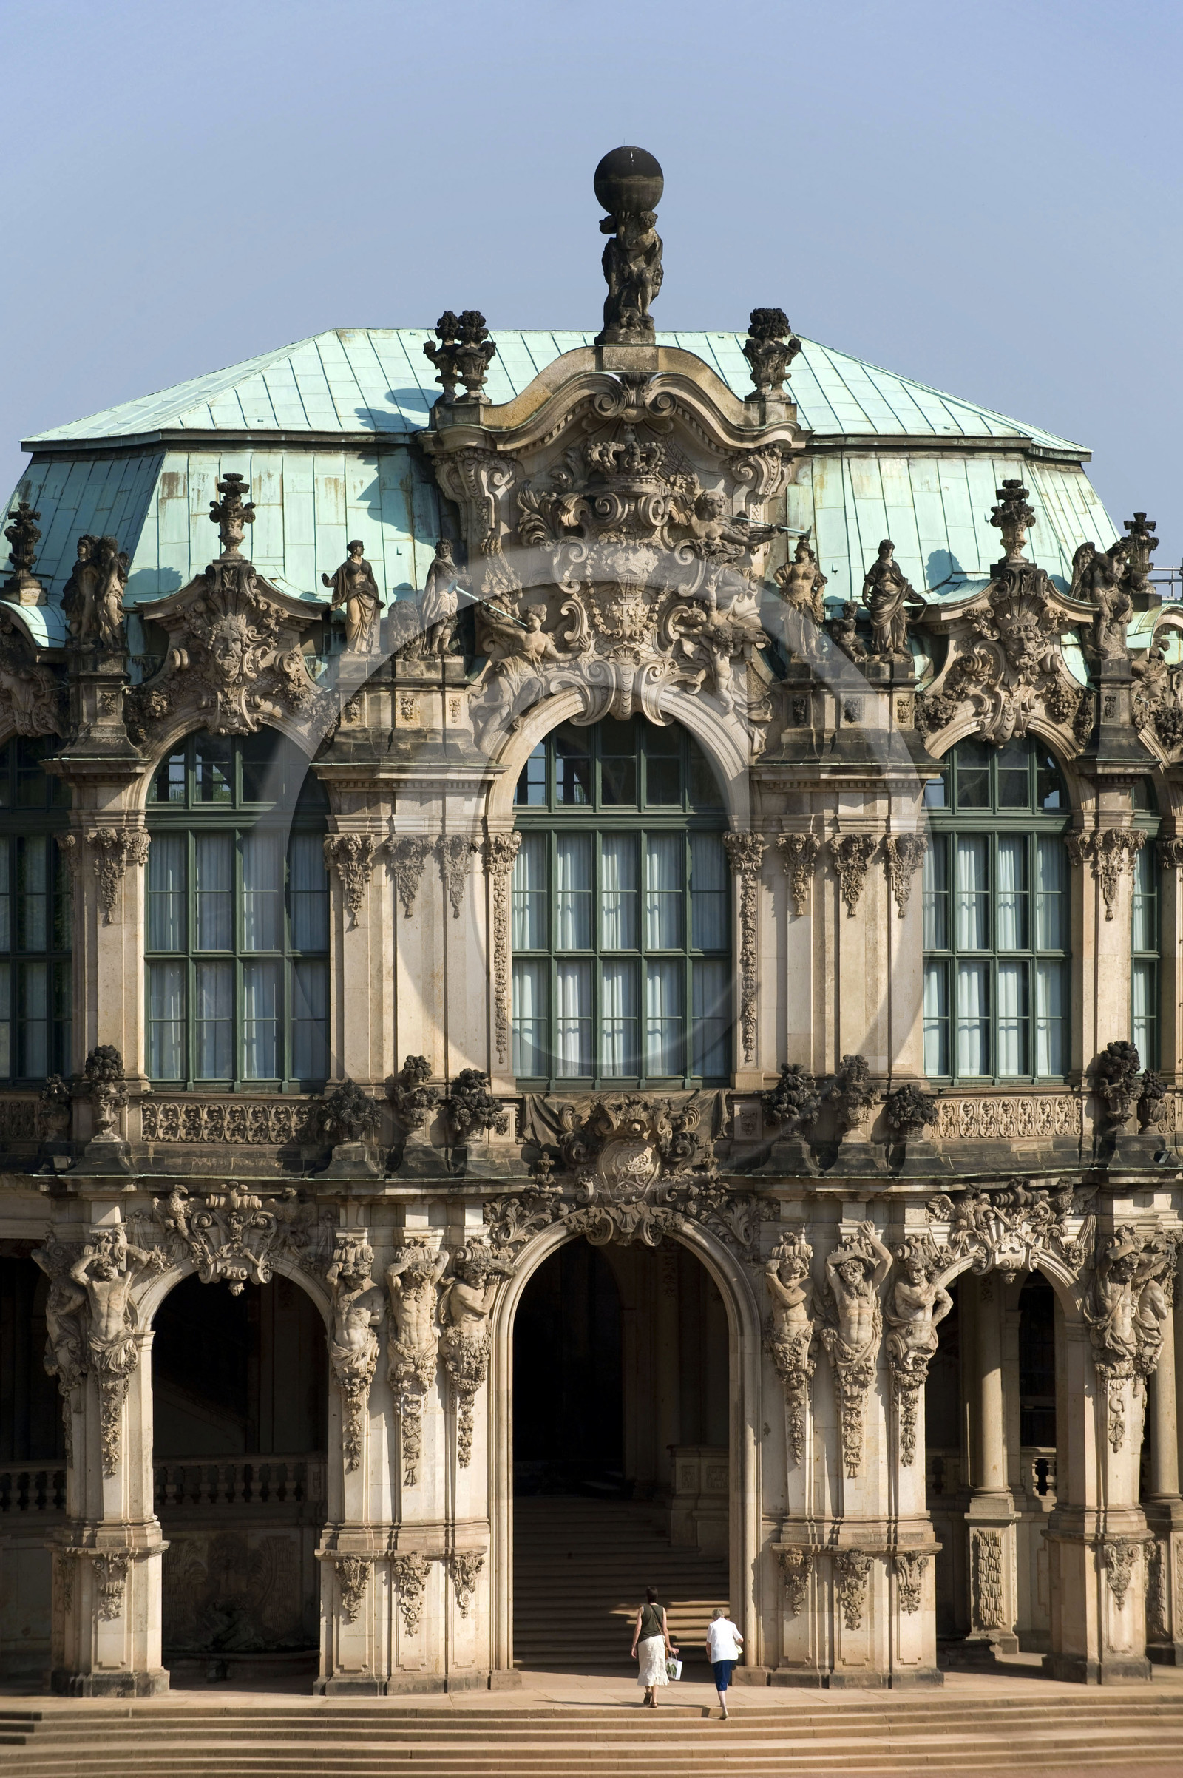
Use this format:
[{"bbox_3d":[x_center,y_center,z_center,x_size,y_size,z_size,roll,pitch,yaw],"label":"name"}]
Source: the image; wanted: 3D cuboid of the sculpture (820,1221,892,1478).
[{"bbox_3d":[3.881,6.767,137.600,1.020,3.771,0.720,0,-1,-14],"label":"sculpture"}]

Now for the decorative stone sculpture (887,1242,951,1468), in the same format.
[{"bbox_3d":[4.805,6.797,137.800,0.930,3.327,0.700,0,-1,-18],"label":"decorative stone sculpture"}]

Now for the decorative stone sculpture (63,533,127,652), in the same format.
[{"bbox_3d":[-6.987,-4.174,132.000,0.900,1.700,0.600,0,-1,8],"label":"decorative stone sculpture"}]

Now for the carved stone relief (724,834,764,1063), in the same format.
[{"bbox_3d":[2.236,0.875,137.300,0.590,3.356,0.280,0,0,-10],"label":"carved stone relief"}]

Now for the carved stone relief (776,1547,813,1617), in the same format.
[{"bbox_3d":[2.922,9.946,134.700,0.480,0.980,0.230,0,0,18],"label":"carved stone relief"}]

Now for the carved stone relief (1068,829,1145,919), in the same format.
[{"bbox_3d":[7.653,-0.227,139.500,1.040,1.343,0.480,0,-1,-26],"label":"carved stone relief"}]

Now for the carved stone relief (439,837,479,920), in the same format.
[{"bbox_3d":[-1.968,-0.164,138.400,0.560,1.244,0.240,0,0,-26],"label":"carved stone relief"}]

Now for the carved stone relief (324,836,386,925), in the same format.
[{"bbox_3d":[-3.510,-0.143,138.200,0.860,1.324,0.300,0,0,6],"label":"carved stone relief"}]

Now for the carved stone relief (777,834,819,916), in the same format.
[{"bbox_3d":[2.955,-0.198,133.500,0.600,1.167,0.300,0,0,15],"label":"carved stone relief"}]

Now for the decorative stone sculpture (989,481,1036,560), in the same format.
[{"bbox_3d":[6.054,-5.280,134.500,0.650,1.170,0.620,0,-1,0],"label":"decorative stone sculpture"}]

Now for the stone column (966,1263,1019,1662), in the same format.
[{"bbox_3d":[6.162,8.811,144.500,0.740,6.000,0.740,0,-1,10],"label":"stone column"}]

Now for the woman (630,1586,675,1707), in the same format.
[{"bbox_3d":[0.847,10.509,130.000,0.600,1.666,0.480,0,0,-3],"label":"woman"}]

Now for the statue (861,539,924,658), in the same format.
[{"bbox_3d":[4.344,-4.186,135.200,0.780,1.670,0.600,0,0,-14],"label":"statue"}]

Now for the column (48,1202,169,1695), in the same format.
[{"bbox_3d":[-6.956,8.059,135.000,1.680,7.050,1.450,0,0,-2],"label":"column"}]

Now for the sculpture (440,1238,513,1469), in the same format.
[{"bbox_3d":[-1.639,6.570,132.600,0.900,3.182,0.680,0,0,-30],"label":"sculpture"}]

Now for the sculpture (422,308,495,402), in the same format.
[{"bbox_3d":[-1.882,-7.601,133.800,1.000,1.300,0.800,0,-1,-14],"label":"sculpture"}]

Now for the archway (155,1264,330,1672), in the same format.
[{"bbox_3d":[-4.983,8.282,132.500,2.450,5.751,0.950,0,0,18],"label":"archway"}]

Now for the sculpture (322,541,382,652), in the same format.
[{"bbox_3d":[-3.379,-4.125,132.300,0.860,1.568,0.520,0,0,-10],"label":"sculpture"}]

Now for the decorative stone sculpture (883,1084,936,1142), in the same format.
[{"bbox_3d":[4.530,3.196,133.600,0.750,0.840,0.700,0,-1,0],"label":"decorative stone sculpture"}]

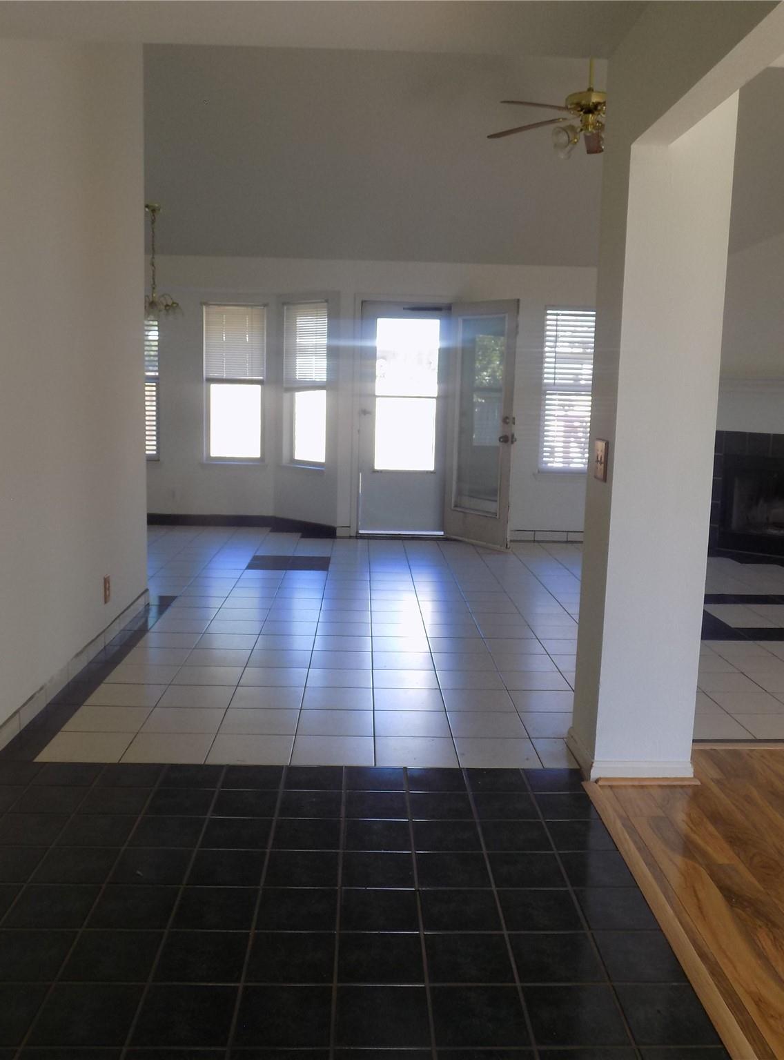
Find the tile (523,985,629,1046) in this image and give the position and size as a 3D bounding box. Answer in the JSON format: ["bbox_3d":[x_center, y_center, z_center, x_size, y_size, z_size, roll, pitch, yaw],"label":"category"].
[{"bbox_3d":[0.391,1.045,2.015,0.197,0.010,0.197,1,8,-2],"label":"tile"}]

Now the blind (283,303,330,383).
[{"bbox_3d":[-0.801,-1.700,8.591,0.615,0.745,0.040,10,12,44],"label":"blind"}]

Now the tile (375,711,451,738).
[{"bbox_3d":[0.080,0.788,3.800,0.299,0.010,0.299,1,8,-2],"label":"tile"}]

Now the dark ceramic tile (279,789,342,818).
[{"bbox_3d":[-0.259,0.892,3.034,0.200,0.010,0.200,1,8,-2],"label":"dark ceramic tile"}]

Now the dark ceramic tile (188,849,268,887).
[{"bbox_3d":[-0.456,0.945,2.621,0.199,0.010,0.199,1,8,-2],"label":"dark ceramic tile"}]

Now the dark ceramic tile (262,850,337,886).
[{"bbox_3d":[-0.247,0.952,2.625,0.200,0.010,0.200,1,8,-2],"label":"dark ceramic tile"}]

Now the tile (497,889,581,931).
[{"bbox_3d":[0.383,0.993,2.442,0.199,0.010,0.199,1,8,-2],"label":"tile"}]

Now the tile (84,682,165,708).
[{"bbox_3d":[-1.140,0.719,4.065,0.299,0.010,0.299,1,8,-2],"label":"tile"}]

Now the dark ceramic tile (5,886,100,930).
[{"bbox_3d":[-0.857,0.960,2.381,0.197,0.010,0.197,1,8,-2],"label":"dark ceramic tile"}]

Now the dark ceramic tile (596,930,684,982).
[{"bbox_3d":[0.588,1.028,2.251,0.180,0.010,0.200,1,8,-2],"label":"dark ceramic tile"}]

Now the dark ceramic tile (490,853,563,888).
[{"bbox_3d":[0.374,0.958,2.630,0.200,0.010,0.200,1,8,-2],"label":"dark ceramic tile"}]

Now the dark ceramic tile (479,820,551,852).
[{"bbox_3d":[0.372,0.933,2.850,0.202,0.010,0.202,1,8,-2],"label":"dark ceramic tile"}]

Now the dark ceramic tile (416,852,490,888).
[{"bbox_3d":[0.168,0.958,2.641,0.199,0.010,0.199,1,8,-2],"label":"dark ceramic tile"}]

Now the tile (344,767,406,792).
[{"bbox_3d":[-0.056,0.865,3.256,0.202,0.010,0.204,1,8,-2],"label":"tile"}]

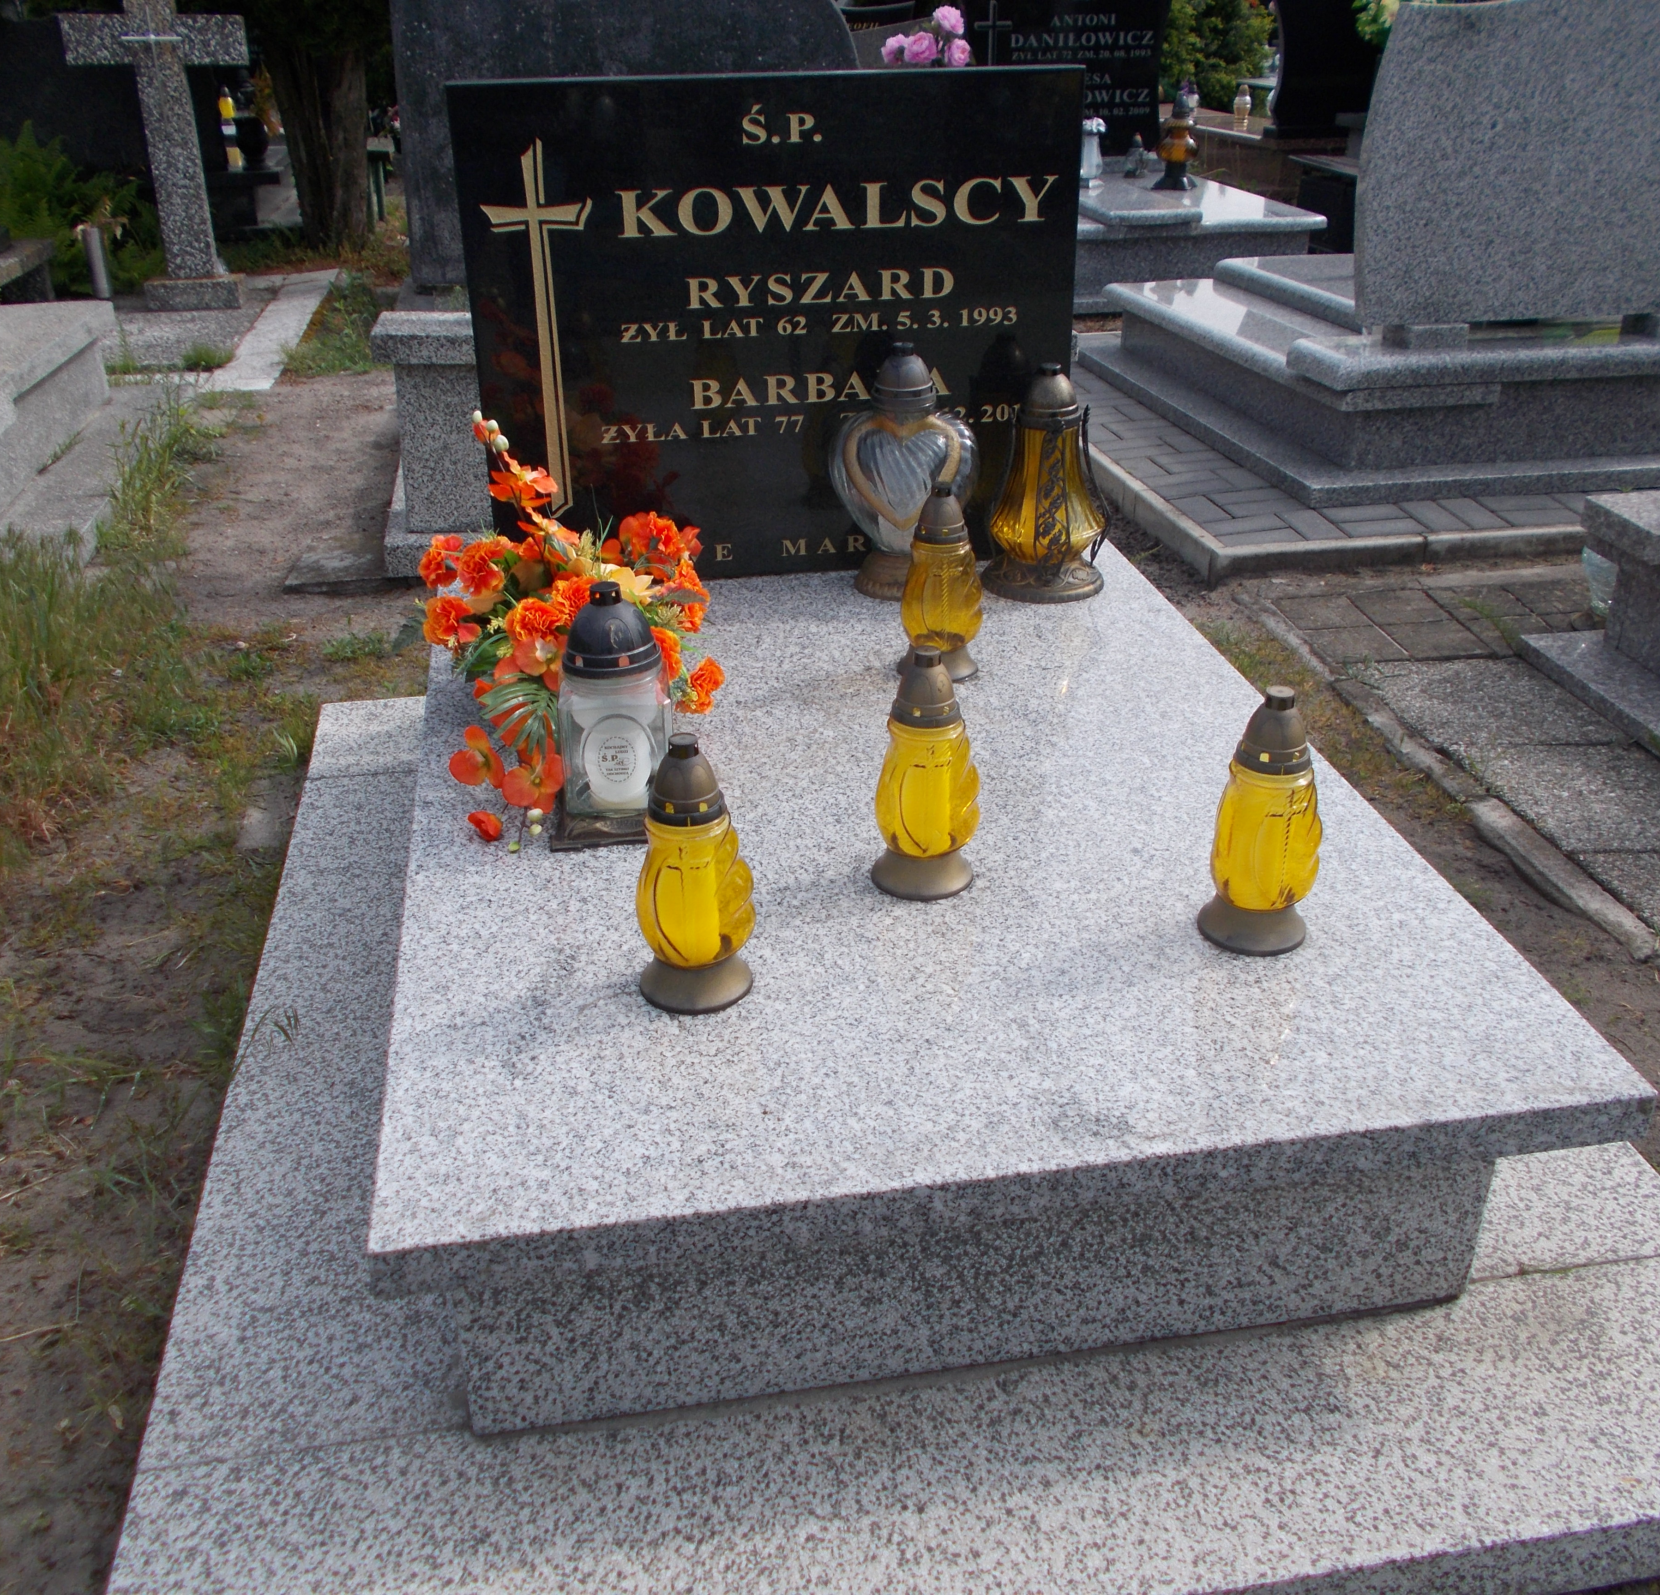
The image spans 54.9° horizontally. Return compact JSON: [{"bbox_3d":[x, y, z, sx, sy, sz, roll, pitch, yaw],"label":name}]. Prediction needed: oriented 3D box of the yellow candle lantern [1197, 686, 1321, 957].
[{"bbox_3d":[0.423,0.022,1.541,0.112,0.243,0.109,-2,29,-4],"label":"yellow candle lantern"}]

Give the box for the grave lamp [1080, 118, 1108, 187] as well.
[{"bbox_3d":[1.096,-2.691,6.658,0.109,0.265,0.109,4,28,7],"label":"grave lamp"}]

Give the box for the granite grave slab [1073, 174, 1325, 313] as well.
[{"bbox_3d":[1.041,-2.241,6.269,1.180,0.310,1.500,-5,29,-9],"label":"granite grave slab"}]

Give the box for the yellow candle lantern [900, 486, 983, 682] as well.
[{"bbox_3d":[0.148,-0.284,2.102,0.112,0.243,0.109,2,29,4],"label":"yellow candle lantern"}]

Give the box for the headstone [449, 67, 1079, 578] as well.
[{"bbox_3d":[-0.075,-0.668,2.306,0.858,0.686,0.083,-5,26,-9],"label":"headstone"}]

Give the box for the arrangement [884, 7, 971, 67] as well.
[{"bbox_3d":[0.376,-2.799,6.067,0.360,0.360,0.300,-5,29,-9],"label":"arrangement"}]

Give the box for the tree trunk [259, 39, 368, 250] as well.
[{"bbox_3d":[-2.284,-2.919,7.082,0.460,0.900,0.400,-5,28,-9],"label":"tree trunk"}]

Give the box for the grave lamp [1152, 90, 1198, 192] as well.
[{"bbox_3d":[1.433,-2.720,6.617,0.187,0.362,0.187,-5,28,-9],"label":"grave lamp"}]

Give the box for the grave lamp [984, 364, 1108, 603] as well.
[{"bbox_3d":[0.318,-0.467,2.319,0.190,0.317,0.190,-5,28,-9],"label":"grave lamp"}]

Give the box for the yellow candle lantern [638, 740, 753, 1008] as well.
[{"bbox_3d":[-0.126,0.067,1.456,0.112,0.243,0.109,4,29,7],"label":"yellow candle lantern"}]

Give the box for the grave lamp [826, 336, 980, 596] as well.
[{"bbox_3d":[0.109,-0.475,2.300,0.213,0.350,0.161,0,28,1],"label":"grave lamp"}]

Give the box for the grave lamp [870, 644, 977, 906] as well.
[{"bbox_3d":[0.099,-0.026,1.627,0.112,0.243,0.109,1,29,1],"label":"grave lamp"}]

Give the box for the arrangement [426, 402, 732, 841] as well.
[{"bbox_3d":[-0.282,-0.219,1.796,0.354,0.374,0.395,-5,28,-9],"label":"arrangement"}]

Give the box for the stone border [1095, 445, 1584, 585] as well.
[{"bbox_3d":[1.308,-0.789,4.126,1.040,0.094,0.915,-5,28,-9],"label":"stone border"}]

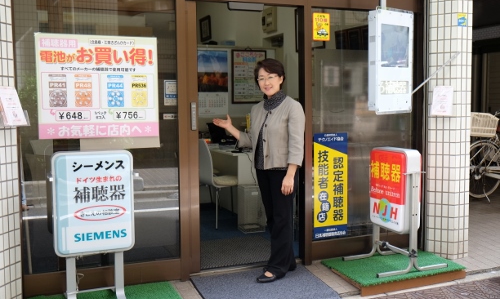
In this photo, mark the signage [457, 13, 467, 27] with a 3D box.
[{"bbox_3d":[1.663,-1.011,4.128,0.087,0.105,0.006,-2,4,-21],"label":"signage"}]

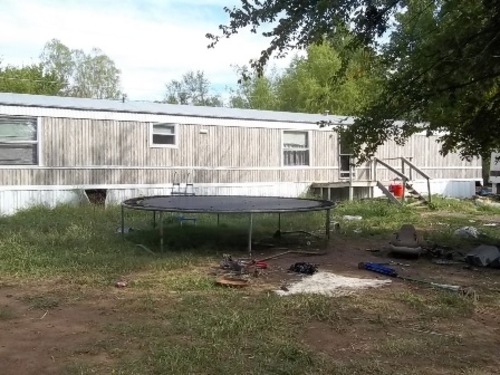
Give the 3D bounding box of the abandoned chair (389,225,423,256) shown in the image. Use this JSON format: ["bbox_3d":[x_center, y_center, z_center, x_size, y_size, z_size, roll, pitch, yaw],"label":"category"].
[{"bbox_3d":[2.640,0.871,7.750,0.550,0.480,0.620,1,3,21],"label":"abandoned chair"}]

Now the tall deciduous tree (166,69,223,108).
[{"bbox_3d":[-5.500,-5.920,45.000,5.700,11.000,5.500,0,2,0],"label":"tall deciduous tree"}]

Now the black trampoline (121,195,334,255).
[{"bbox_3d":[-0.404,0.656,9.500,4.270,0.790,4.270,0,2,0],"label":"black trampoline"}]

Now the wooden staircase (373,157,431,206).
[{"bbox_3d":[5.660,-0.209,17.250,1.400,1.850,1.500,-1,3,-28],"label":"wooden staircase"}]

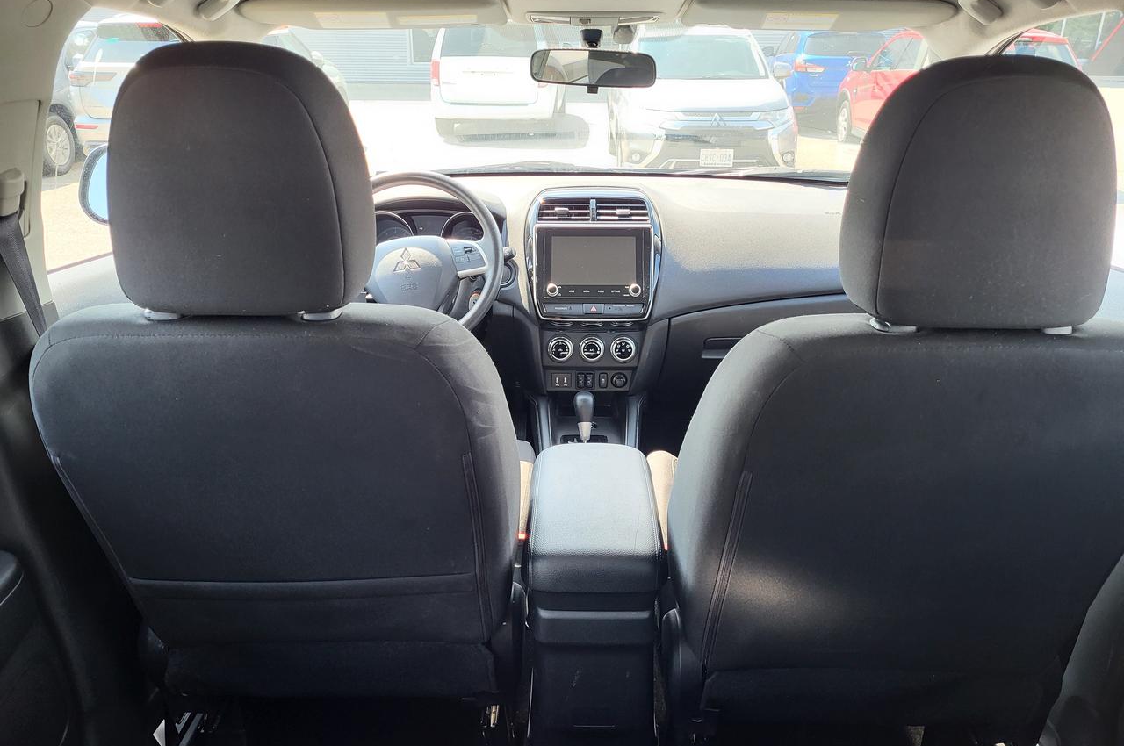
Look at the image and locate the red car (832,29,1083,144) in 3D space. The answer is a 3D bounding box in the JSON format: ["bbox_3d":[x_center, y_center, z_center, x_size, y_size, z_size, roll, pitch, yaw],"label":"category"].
[{"bbox_3d":[5.197,-3.865,11.651,1.800,1.630,4.330,-1,21,-2],"label":"red car"}]

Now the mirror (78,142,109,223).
[{"bbox_3d":[-0.833,-0.395,1.738,0.240,0.167,0.130,1,21,2],"label":"mirror"}]

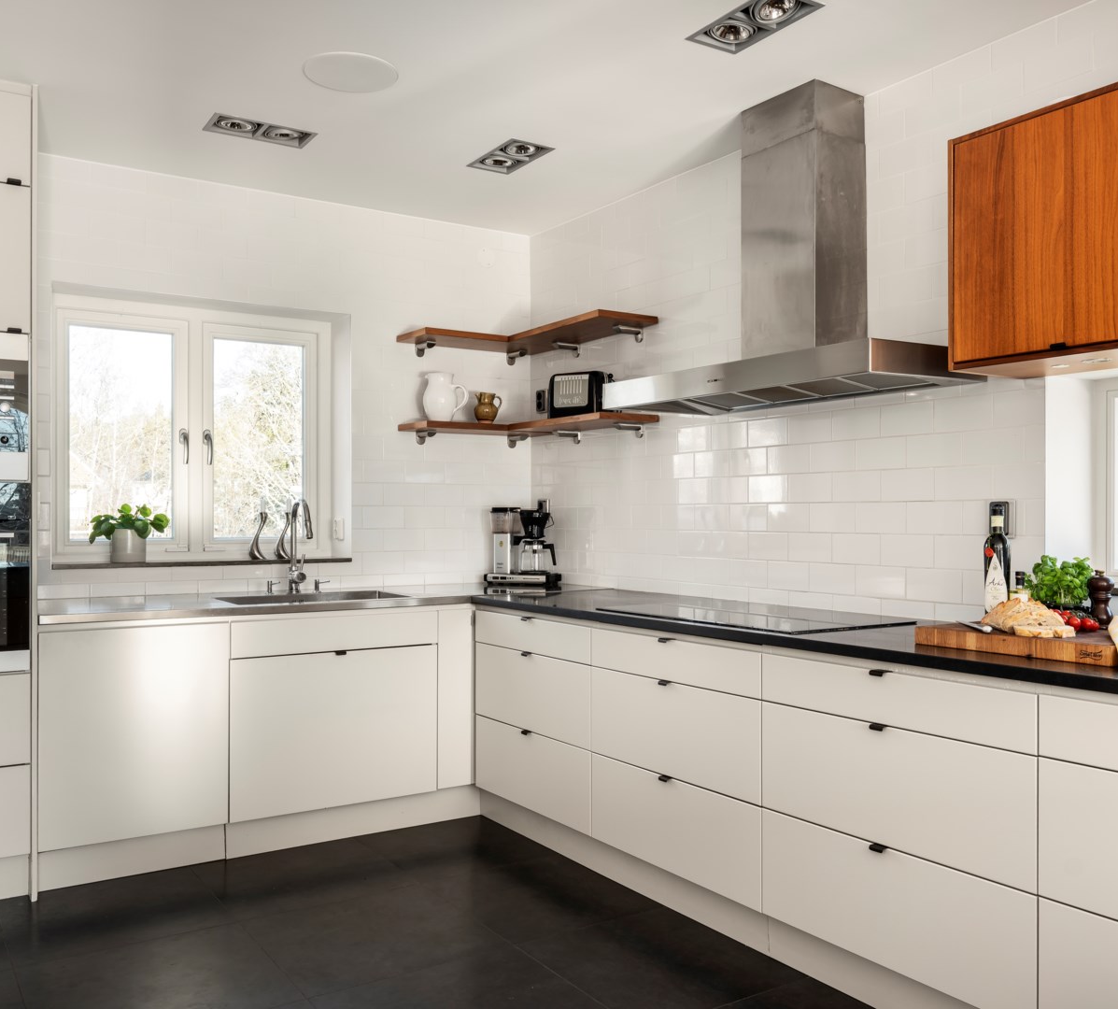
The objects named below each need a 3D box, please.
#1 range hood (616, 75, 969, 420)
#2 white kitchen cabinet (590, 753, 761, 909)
[{"bbox_3d":[0.704,-0.842,3.287,0.524,0.991,1.170,0,-1,-34],"label":"range hood"},{"bbox_3d":[0.571,0.984,3.270,0.570,0.291,0.800,0,-1,-34],"label":"white kitchen cabinet"}]

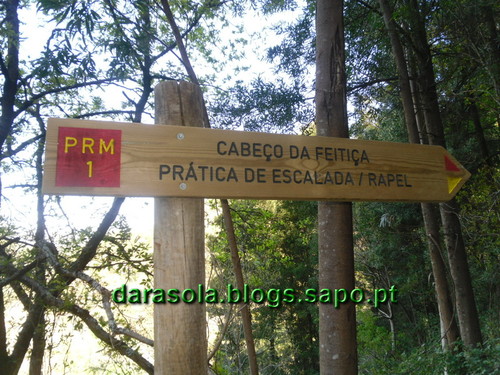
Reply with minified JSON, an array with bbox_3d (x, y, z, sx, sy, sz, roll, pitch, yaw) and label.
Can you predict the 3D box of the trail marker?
[{"bbox_3d":[0.101,-0.045,0.954,1.047,0.150,0.035,1,-12,-18],"label":"trail marker"}]

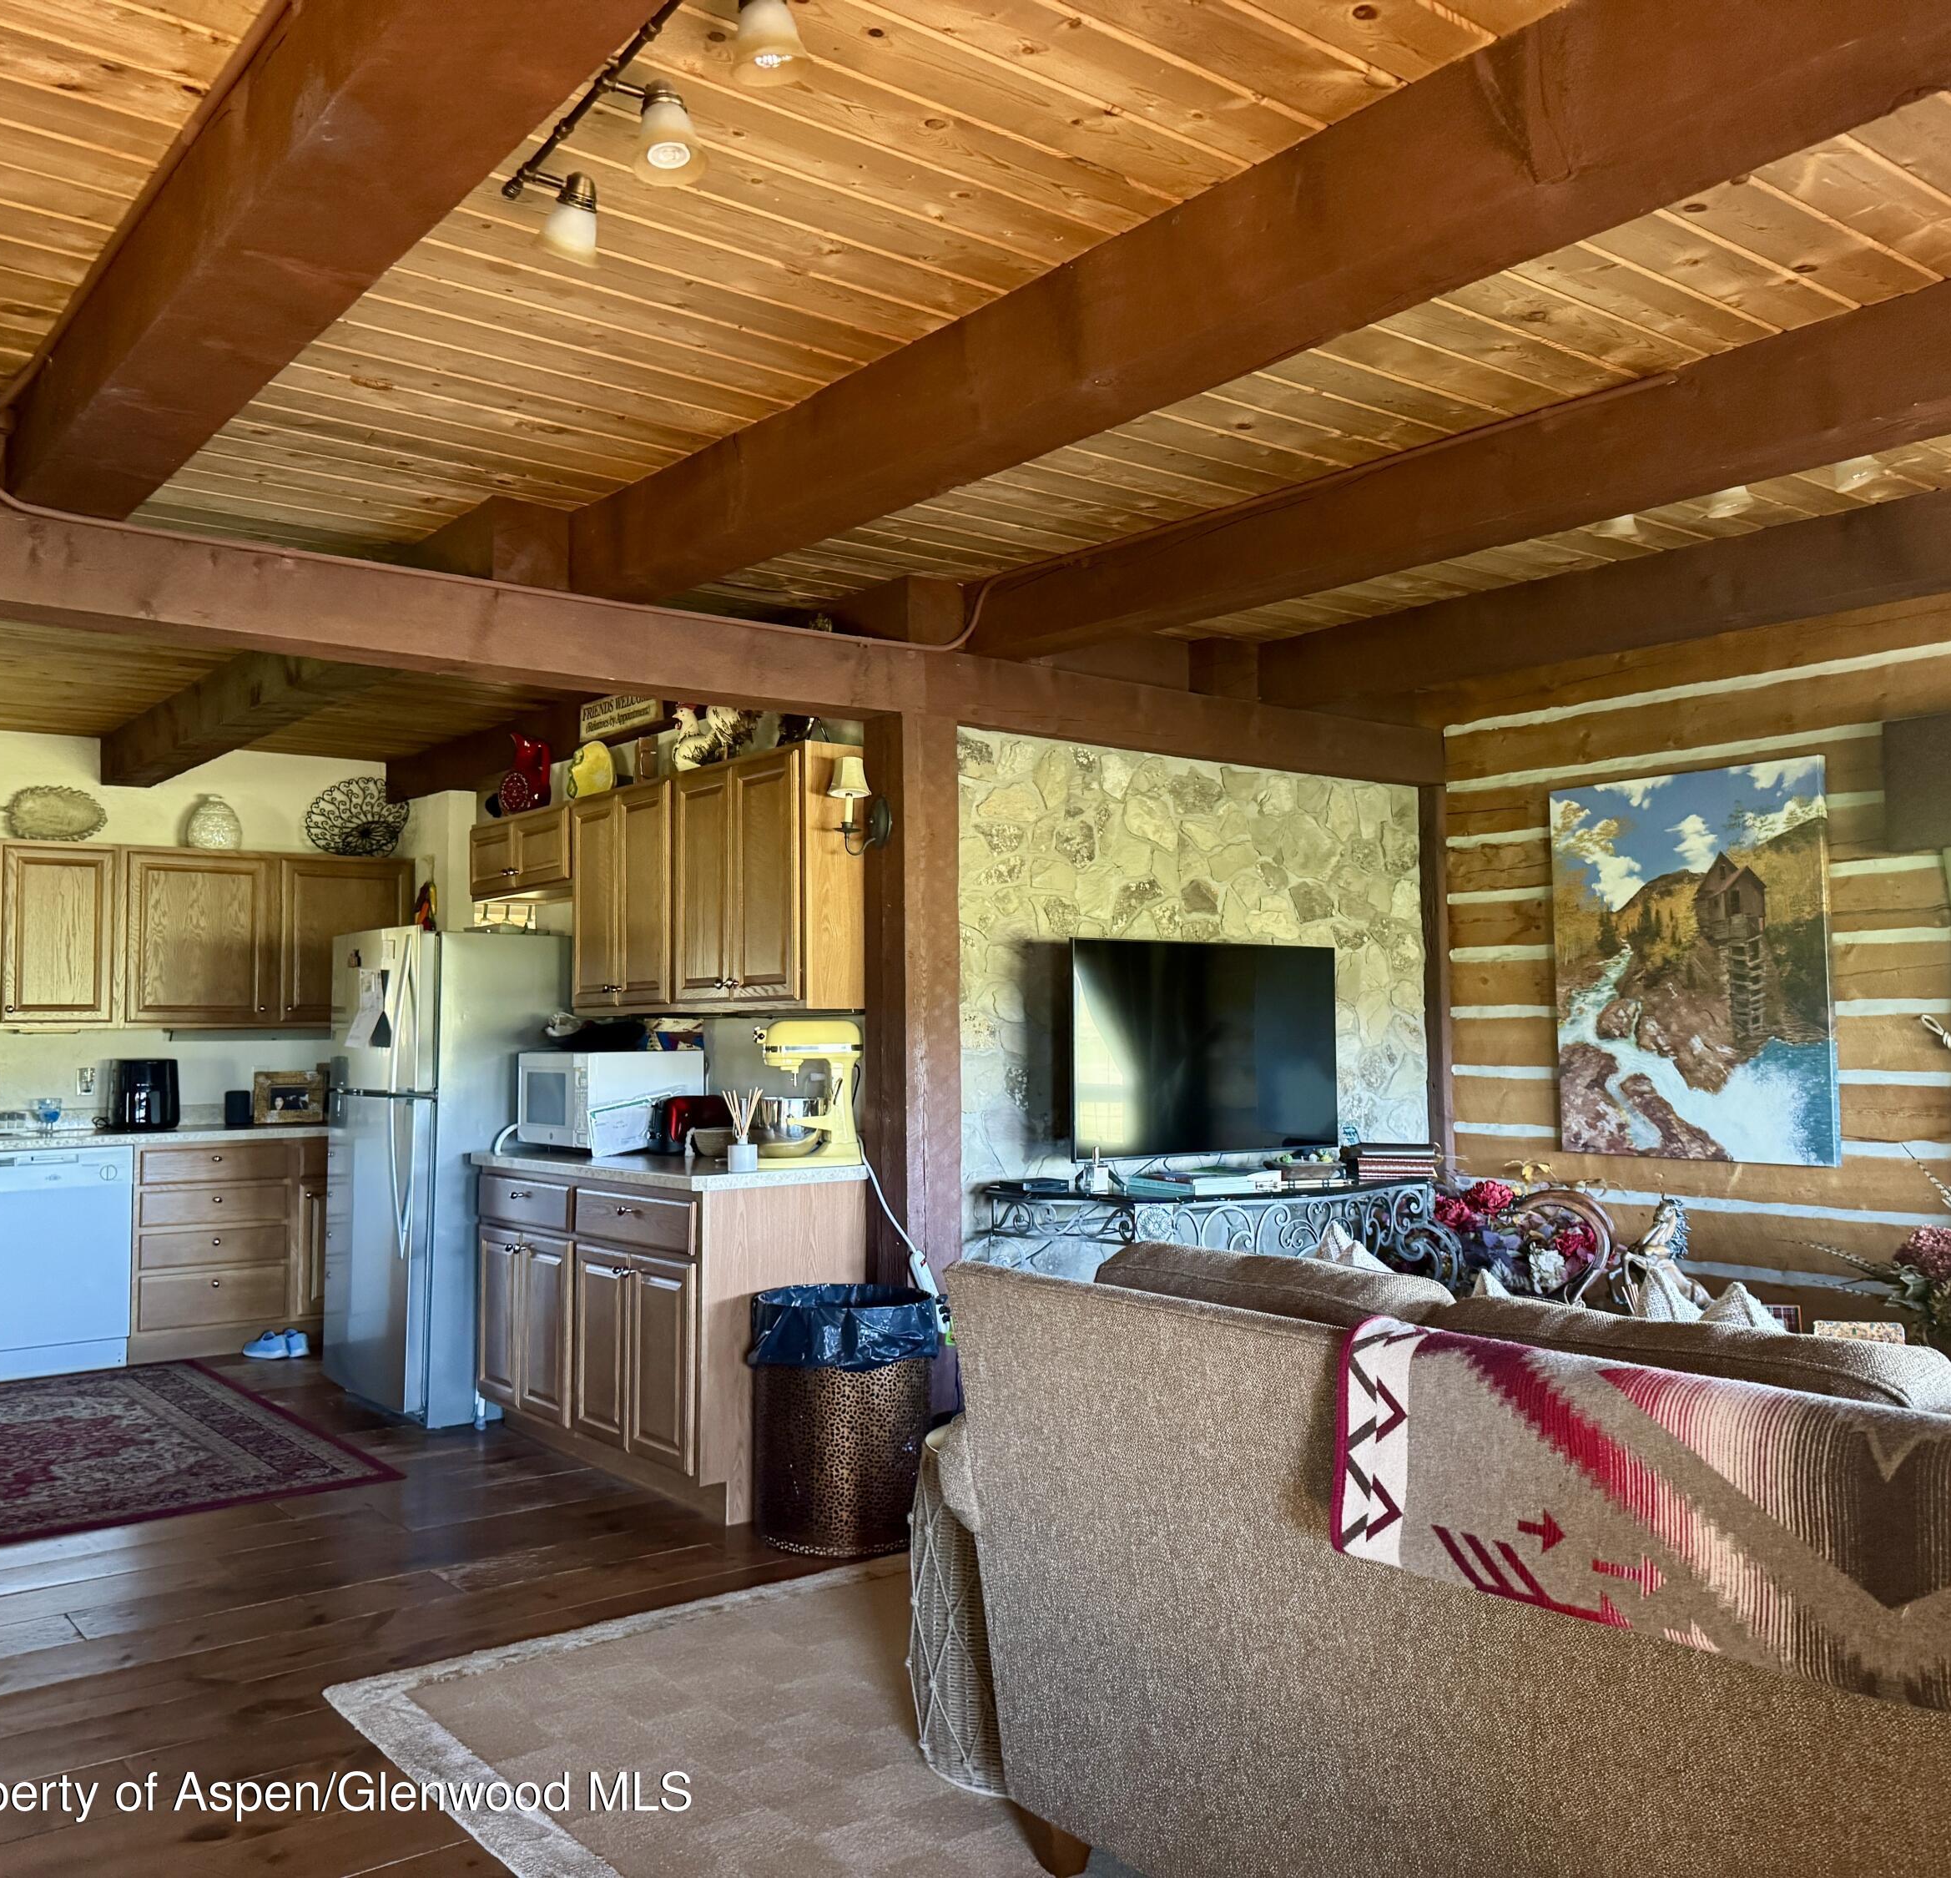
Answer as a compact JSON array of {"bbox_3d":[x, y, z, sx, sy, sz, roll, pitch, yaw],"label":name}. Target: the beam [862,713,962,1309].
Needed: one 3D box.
[{"bbox_3d":[-0.176,0.474,4.936,0.197,2.180,0.190,2,-4,-39],"label":"beam"}]

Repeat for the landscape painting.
[{"bbox_3d":[2.280,0.089,5.575,0.040,1.228,0.918,2,-4,-39],"label":"landscape painting"}]

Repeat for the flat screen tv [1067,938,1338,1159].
[{"bbox_3d":[0.727,0.336,5.309,1.130,0.650,0.070,2,-4,-37],"label":"flat screen tv"}]

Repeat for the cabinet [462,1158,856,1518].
[{"bbox_3d":[-0.944,1.154,5.335,0.630,0.880,1.480,2,-4,-39],"label":"cabinet"}]

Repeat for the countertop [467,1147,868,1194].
[{"bbox_3d":[-0.971,0.699,5.384,0.650,0.040,1.590,2,-4,-39],"label":"countertop"}]

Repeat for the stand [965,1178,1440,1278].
[{"bbox_3d":[0.747,1.146,5.085,1.330,0.830,0.550,1,-4,-33],"label":"stand"}]

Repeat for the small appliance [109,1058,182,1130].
[{"bbox_3d":[-3.490,0.659,7.300,0.250,0.305,0.280,2,-4,-39],"label":"small appliance"}]

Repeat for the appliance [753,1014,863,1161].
[{"bbox_3d":[-0.507,0.451,5.072,0.370,0.415,0.260,2,-4,-39],"label":"appliance"}]

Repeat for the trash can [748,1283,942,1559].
[{"bbox_3d":[-0.339,1.226,4.510,0.455,0.630,0.455,-1,-3,0],"label":"trash can"}]

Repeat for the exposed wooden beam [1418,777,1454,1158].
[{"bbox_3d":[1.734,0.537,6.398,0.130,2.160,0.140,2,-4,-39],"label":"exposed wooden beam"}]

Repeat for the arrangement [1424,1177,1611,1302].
[{"bbox_3d":[1.780,0.992,5.618,0.420,0.480,0.500,2,-4,-39],"label":"arrangement"}]

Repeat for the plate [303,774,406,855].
[{"bbox_3d":[-2.843,-0.559,8.028,0.460,0.400,0.130,0,-3,-16],"label":"plate"}]

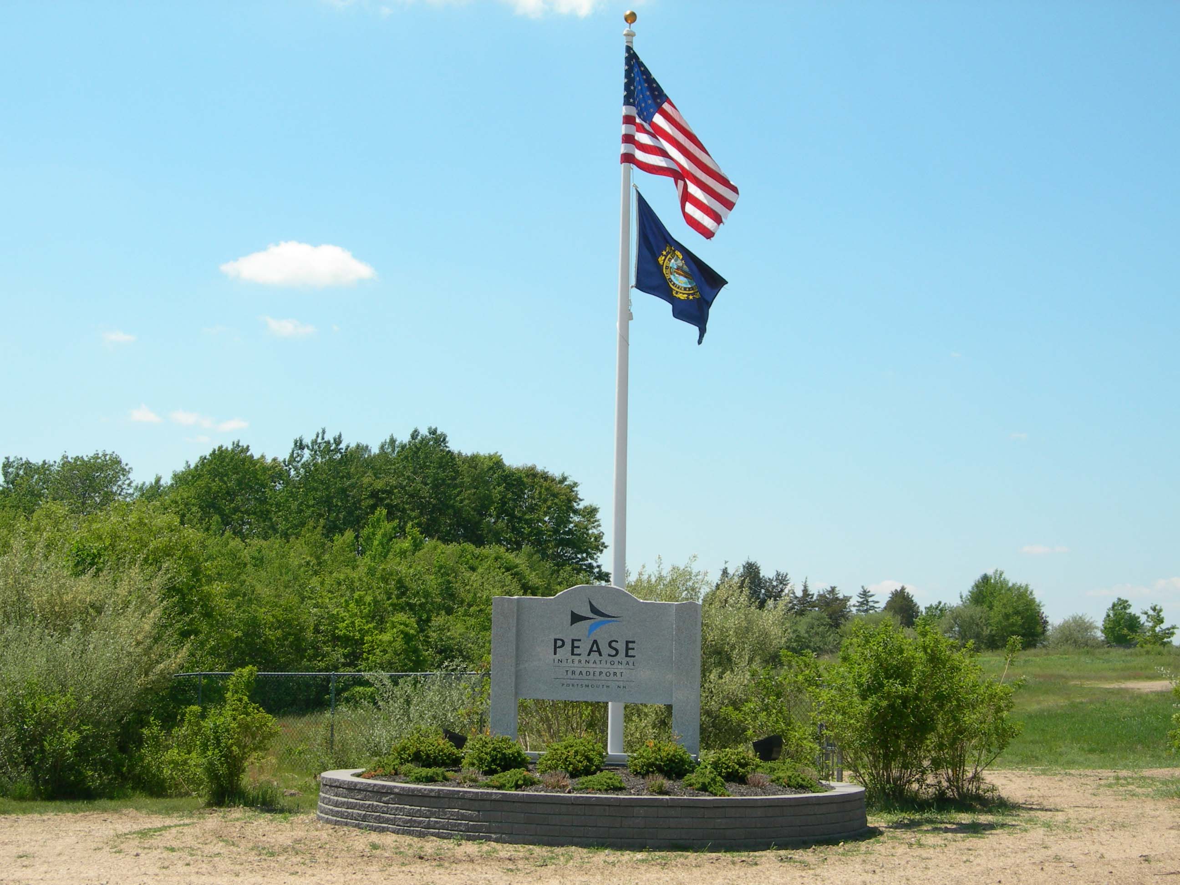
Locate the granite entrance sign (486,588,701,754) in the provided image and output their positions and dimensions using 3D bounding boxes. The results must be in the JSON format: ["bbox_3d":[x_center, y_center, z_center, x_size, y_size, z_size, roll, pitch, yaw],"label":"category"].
[{"bbox_3d":[0.068,2.611,23.606,2.420,1.980,0.270,0,-6,9],"label":"granite entrance sign"}]

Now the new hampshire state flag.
[{"bbox_3d":[1.078,-2.090,24.677,1.120,1.850,0.400,1,-6,0],"label":"new hampshire state flag"}]

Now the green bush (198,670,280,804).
[{"bbox_3d":[-4.108,3.406,24.261,0.957,1.595,0.909,1,-6,0],"label":"green bush"}]

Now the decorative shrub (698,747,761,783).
[{"bbox_3d":[1.384,3.204,20.676,0.596,0.349,0.596,1,-6,0],"label":"decorative shrub"}]

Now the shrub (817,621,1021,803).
[{"bbox_3d":[4.423,3.629,27.982,2.750,2.480,2.300,1,-6,0],"label":"shrub"}]

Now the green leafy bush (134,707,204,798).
[{"bbox_3d":[-5.054,3.731,25.028,0.821,1.039,0.821,1,-6,0],"label":"green leafy bush"}]

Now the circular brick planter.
[{"bbox_3d":[0.036,3.786,21.715,5.700,0.510,5.700,1,-6,0],"label":"circular brick planter"}]

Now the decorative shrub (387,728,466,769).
[{"bbox_3d":[-1.671,3.117,21.181,0.779,0.403,0.701,1,-6,0],"label":"decorative shrub"}]

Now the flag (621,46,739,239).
[{"bbox_3d":[1.074,-3.585,24.840,1.420,2.380,0.450,1,-6,0],"label":"flag"}]

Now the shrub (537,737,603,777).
[{"bbox_3d":[-0.186,3.104,20.532,0.674,0.409,0.640,1,-6,0],"label":"shrub"}]

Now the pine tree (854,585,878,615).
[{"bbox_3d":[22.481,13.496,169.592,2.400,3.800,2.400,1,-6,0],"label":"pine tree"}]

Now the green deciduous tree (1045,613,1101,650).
[{"bbox_3d":[30.127,11.775,129.560,3.600,2.250,3.300,1,-6,0],"label":"green deciduous tree"}]

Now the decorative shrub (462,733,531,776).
[{"bbox_3d":[-0.940,3.099,20.682,0.660,0.394,0.627,1,-6,0],"label":"decorative shrub"}]

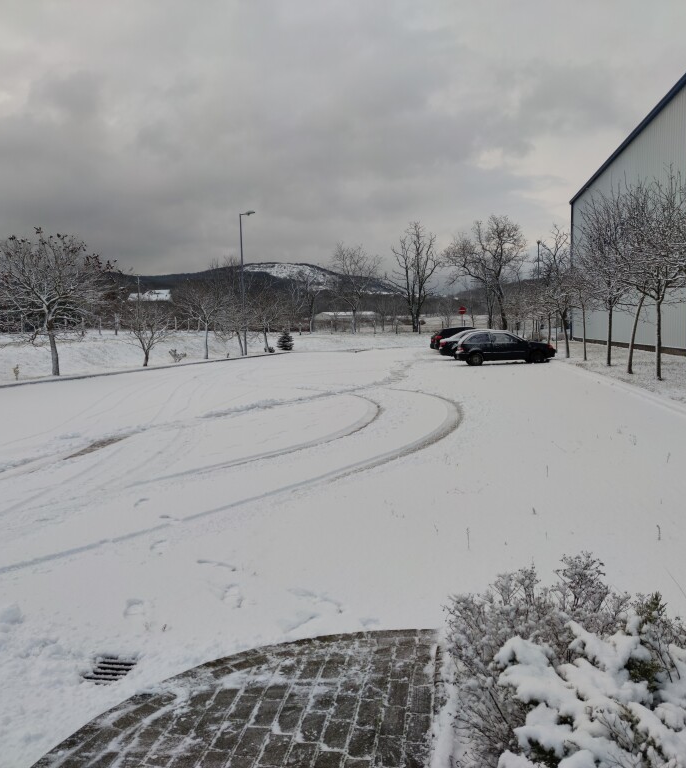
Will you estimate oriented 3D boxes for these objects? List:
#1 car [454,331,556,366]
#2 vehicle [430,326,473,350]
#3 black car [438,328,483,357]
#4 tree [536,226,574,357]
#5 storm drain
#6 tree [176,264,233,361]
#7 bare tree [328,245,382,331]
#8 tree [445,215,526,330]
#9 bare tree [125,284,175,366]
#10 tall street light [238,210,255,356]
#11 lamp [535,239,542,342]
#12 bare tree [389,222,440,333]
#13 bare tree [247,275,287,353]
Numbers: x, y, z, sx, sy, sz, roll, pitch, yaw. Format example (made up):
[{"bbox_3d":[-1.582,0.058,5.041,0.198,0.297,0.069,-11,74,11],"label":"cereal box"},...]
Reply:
[{"bbox_3d":[6.392,-1.510,28.513,4.020,1.420,1.690,-1,5,4],"label":"car"},{"bbox_3d":[6.954,-2.338,38.000,4.500,1.500,1.800,-2,5,-3],"label":"vehicle"},{"bbox_3d":[6.530,-1.797,31.719,4.400,1.430,1.730,-1,5,6],"label":"black car"},{"bbox_3d":[9.899,-4.195,32.768,2.200,5.900,2.200,-1,5,0],"label":"tree"},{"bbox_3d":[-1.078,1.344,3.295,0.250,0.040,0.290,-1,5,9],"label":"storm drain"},{"bbox_3d":[-7.712,-3.973,39.297,3.300,5.160,3.300,-1,5,0],"label":"tree"},{"bbox_3d":[1.240,-10.315,76.623,5.500,9.600,5.200,-1,5,0],"label":"bare tree"},{"bbox_3d":[15.524,-11.931,76.517,8.400,12.300,7.800,-1,5,0],"label":"tree"},{"bbox_3d":[-8.911,-2.721,32.912,2.324,3.757,2.324,-3,5,-15],"label":"bare tree"},{"bbox_3d":[-6.008,-6.523,46.058,1.100,9.400,0.320,-1,5,9],"label":"tall street light"},{"bbox_3d":[18.295,-8.891,66.195,0.350,9.300,1.000,0,5,12],"label":"lamp"},{"bbox_3d":[7.495,-11.334,75.498,5.566,11.695,5.566,-1,5,6],"label":"bare tree"},{"bbox_3d":[-5.504,-5.070,51.753,2.930,5.479,2.930,-2,5,-6],"label":"bare tree"}]

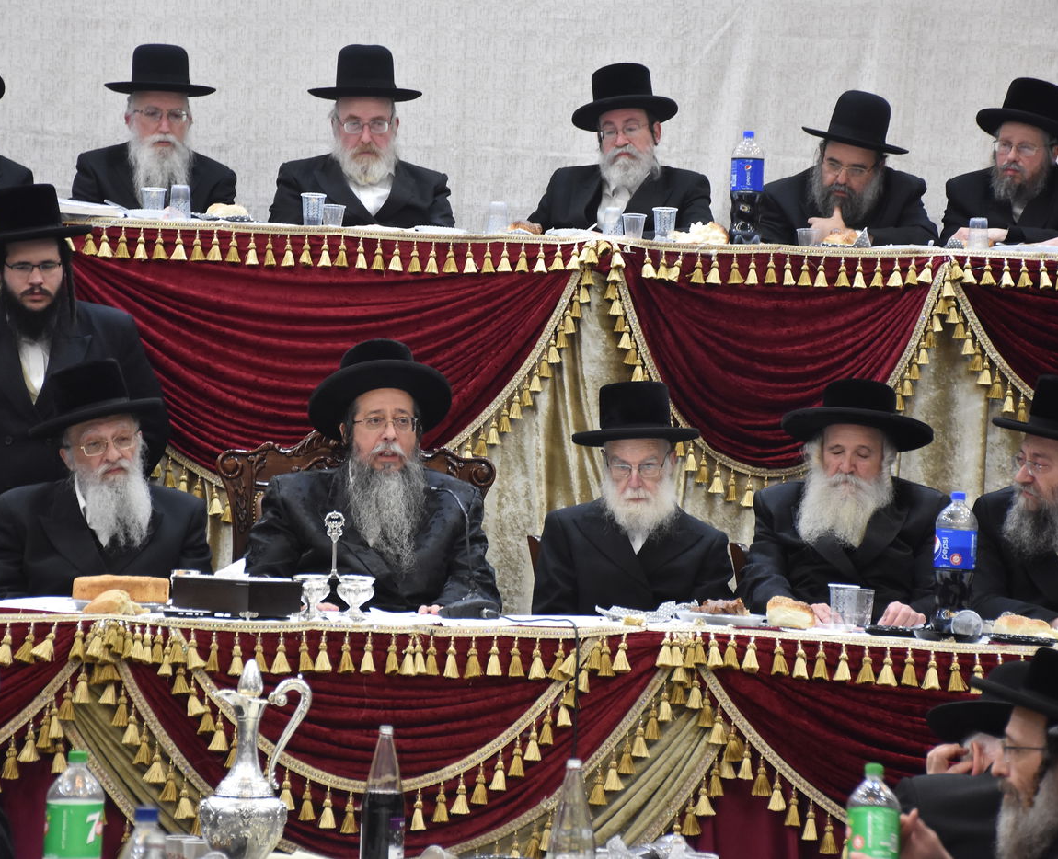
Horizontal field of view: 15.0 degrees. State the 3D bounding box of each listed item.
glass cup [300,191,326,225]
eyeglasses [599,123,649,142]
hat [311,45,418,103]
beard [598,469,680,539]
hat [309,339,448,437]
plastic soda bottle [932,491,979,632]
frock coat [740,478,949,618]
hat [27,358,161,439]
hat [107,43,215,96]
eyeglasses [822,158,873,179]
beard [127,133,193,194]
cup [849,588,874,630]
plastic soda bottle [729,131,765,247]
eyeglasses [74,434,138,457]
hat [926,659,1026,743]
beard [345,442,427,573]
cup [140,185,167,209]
[{"bbox_3d":[-0.602,-0.613,11.200,0.070,0.095,0.070,2,0,0],"label":"glass cup"},{"bbox_3d":[0.283,-0.838,11.320,0.138,0.040,0.140,-6,0,25],"label":"eyeglasses"},{"bbox_3d":[-0.463,-1.010,11.350,0.315,0.133,0.345,3,-4,-4],"label":"hat"},{"bbox_3d":[0.253,0.174,9.170,0.180,0.158,0.120,2,0,1],"label":"beard"},{"bbox_3d":[-0.354,-0.114,9.520,0.335,0.135,0.355,-2,-27,-1],"label":"hat"},{"bbox_3d":[0.953,0.298,8.950,0.095,0.313,0.095,2,-1,0],"label":"plastic soda bottle"},{"bbox_3d":[0.719,0.414,9.250,0.520,0.620,0.450,3,0,7],"label":"frock coat"},{"bbox_3d":[-1.050,-0.081,9.650,0.335,0.145,0.360,-14,4,-16],"label":"hat"},{"bbox_3d":[-1.098,-1.074,11.950,0.330,0.145,0.360,3,2,-6],"label":"hat"},{"bbox_3d":[0.909,-0.740,11.400,0.142,0.045,0.140,13,6,14],"label":"eyeglasses"},{"bbox_3d":[-1.035,-0.736,11.250,0.183,0.185,0.120,2,0,-13],"label":"beard"},{"bbox_3d":[0.746,0.405,9.000,0.070,0.095,0.070,2,0,0],"label":"cup"},{"bbox_3d":[0.616,-0.679,11.300,0.093,0.322,0.093,2,1,0],"label":"plastic soda bottle"},{"bbox_3d":[-0.989,0.034,9.250,0.140,0.042,0.140,-12,0,-25],"label":"eyeglasses"},{"bbox_3d":[0.890,0.492,7.350,0.355,0.125,0.325,-11,-23,43],"label":"hat"},{"bbox_3d":[-0.331,0.181,9.280,0.180,0.300,0.150,2,-1,-5],"label":"beard"},{"bbox_3d":[-1.033,-0.624,11.000,0.071,0.092,0.071,2,0,0],"label":"cup"}]

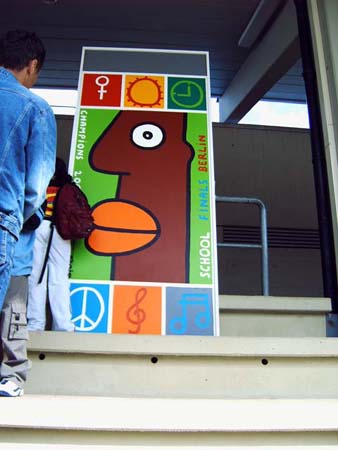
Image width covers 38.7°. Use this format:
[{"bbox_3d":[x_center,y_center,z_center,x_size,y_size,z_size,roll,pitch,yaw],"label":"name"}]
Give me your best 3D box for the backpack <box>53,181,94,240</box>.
[{"bbox_3d":[-0.676,-0.098,3.500,0.210,0.430,0.290,-18,-28,22],"label":"backpack"}]

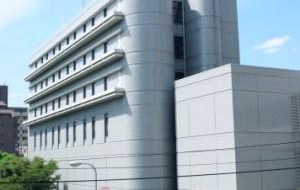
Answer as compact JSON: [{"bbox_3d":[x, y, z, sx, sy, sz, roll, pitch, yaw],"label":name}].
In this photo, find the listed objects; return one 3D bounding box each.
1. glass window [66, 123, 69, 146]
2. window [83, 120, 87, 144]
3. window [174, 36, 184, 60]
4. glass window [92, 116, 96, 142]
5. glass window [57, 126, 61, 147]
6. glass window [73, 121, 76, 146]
[{"bbox_3d":[-10.306,5.054,56.392,0.200,2.850,0.900,3,-9,-27],"label":"glass window"},{"bbox_3d":[-7.335,4.216,50.762,0.200,2.850,0.900,3,-9,-27],"label":"window"},{"bbox_3d":[2.964,-4.775,45.387,1.200,2.300,0.150,3,-10,-28],"label":"window"},{"bbox_3d":[-6.006,3.767,48.287,0.150,2.900,0.900,3,-10,-28],"label":"glass window"},{"bbox_3d":[-12.083,5.609,59.756,0.200,2.850,0.900,3,-9,-27],"label":"glass window"},{"bbox_3d":[-9.014,4.690,53.943,0.200,2.850,0.900,3,-9,-27],"label":"glass window"}]

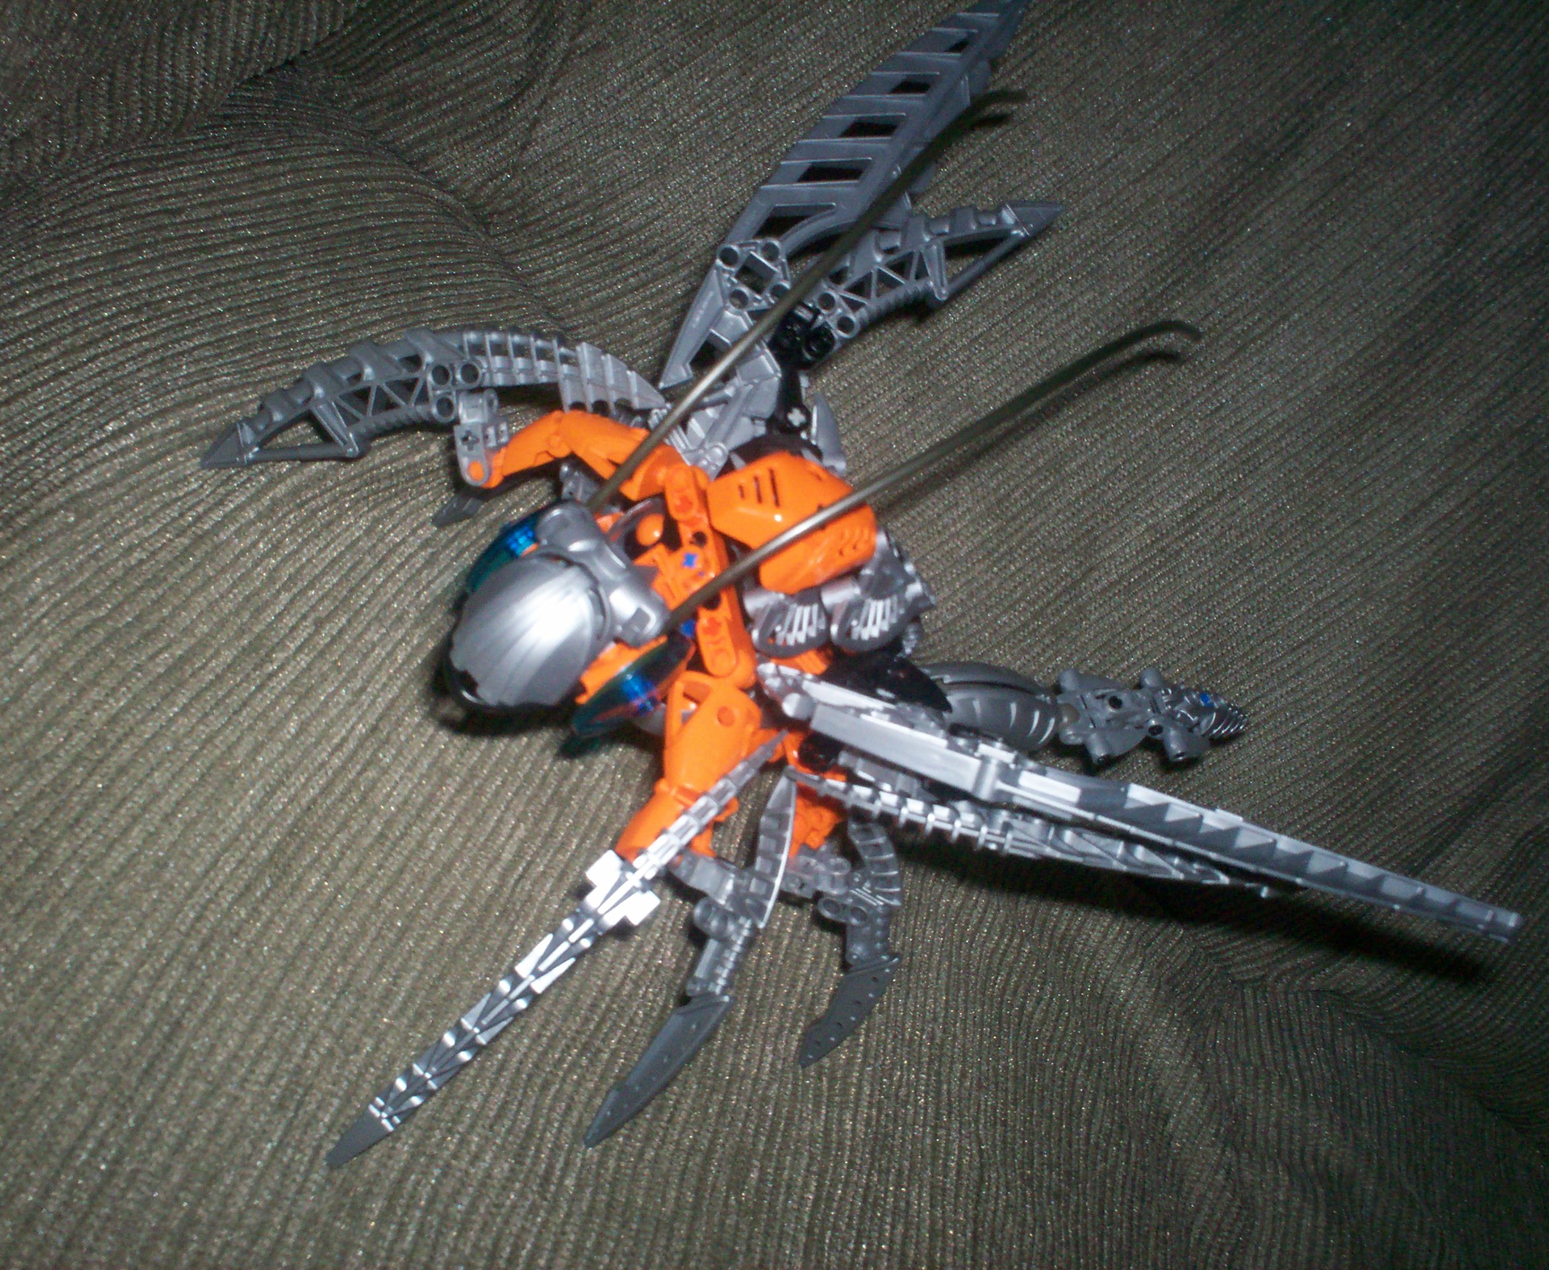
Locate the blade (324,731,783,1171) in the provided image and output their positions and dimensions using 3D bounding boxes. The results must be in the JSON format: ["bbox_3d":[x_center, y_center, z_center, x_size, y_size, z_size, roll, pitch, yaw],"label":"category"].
[{"bbox_3d":[-0.039,0.059,0.358,0.014,0.027,0.126,46,63,2],"label":"blade"}]

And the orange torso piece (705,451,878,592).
[{"bbox_3d":[0.004,-0.026,0.408,0.032,0.022,0.032,-16,56,-21],"label":"orange torso piece"}]

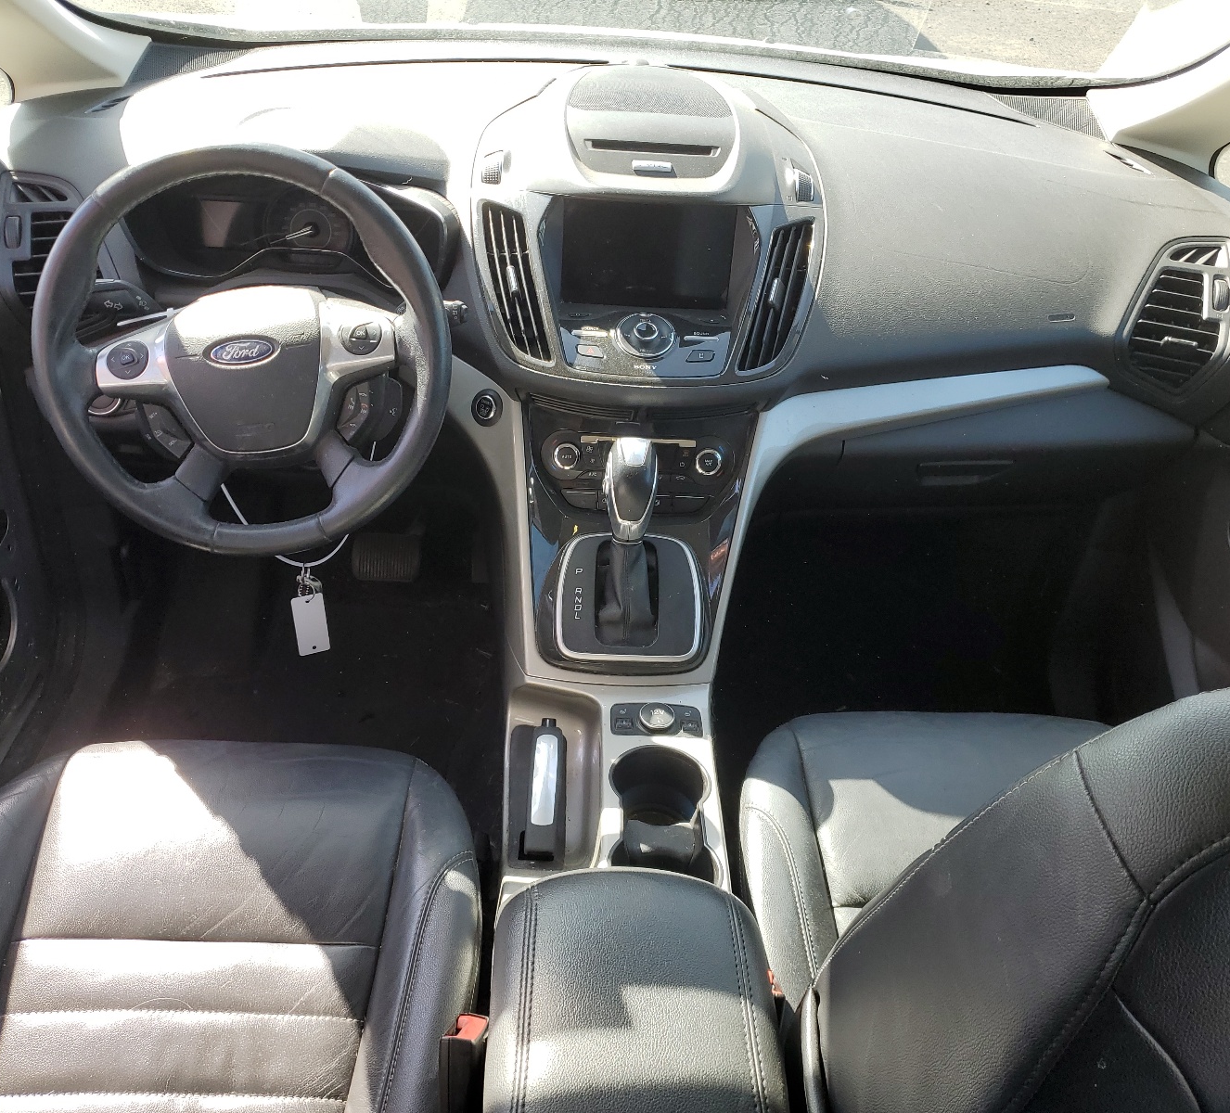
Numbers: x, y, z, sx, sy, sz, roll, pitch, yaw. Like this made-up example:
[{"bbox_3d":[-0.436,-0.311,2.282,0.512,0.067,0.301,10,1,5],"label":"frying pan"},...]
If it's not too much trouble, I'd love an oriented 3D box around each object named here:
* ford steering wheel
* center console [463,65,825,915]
[{"bbox_3d":[-0.340,-0.189,1.045,0.375,0.370,0.110,-5,8,-1],"label":"ford steering wheel"},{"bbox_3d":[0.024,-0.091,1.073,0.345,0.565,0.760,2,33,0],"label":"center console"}]

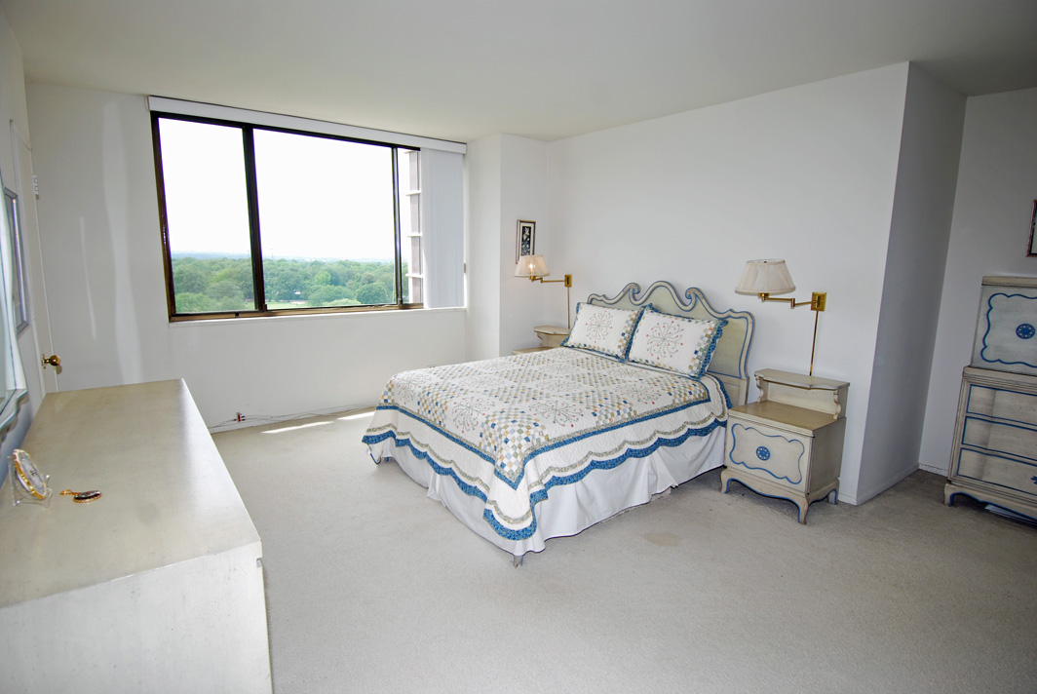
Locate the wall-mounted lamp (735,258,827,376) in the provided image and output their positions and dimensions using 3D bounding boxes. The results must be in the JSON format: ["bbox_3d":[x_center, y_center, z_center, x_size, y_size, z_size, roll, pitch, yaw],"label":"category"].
[{"bbox_3d":[1.482,-0.151,2.947,0.688,0.691,0.330,-7,13,-37],"label":"wall-mounted lamp"}]

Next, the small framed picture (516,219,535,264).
[{"bbox_3d":[0.079,-0.973,4.835,0.219,0.400,0.025,-7,13,-37],"label":"small framed picture"}]

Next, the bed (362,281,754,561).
[{"bbox_3d":[0.270,0.213,3.473,2.040,1.259,1.613,-7,13,-37],"label":"bed"}]

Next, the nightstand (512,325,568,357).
[{"bbox_3d":[0.252,0.229,4.837,0.420,0.736,0.500,-7,13,-37],"label":"nightstand"}]

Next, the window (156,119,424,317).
[{"bbox_3d":[-1.739,-1.004,4.368,2.105,1.462,0.100,-7,13,-37],"label":"window"}]

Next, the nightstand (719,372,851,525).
[{"bbox_3d":[1.589,0.562,3.106,0.420,0.736,0.500,-7,13,-37],"label":"nightstand"}]

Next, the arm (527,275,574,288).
[{"bbox_3d":[0.275,-0.587,4.680,0.460,0.114,0.175,-7,13,-37],"label":"arm"}]

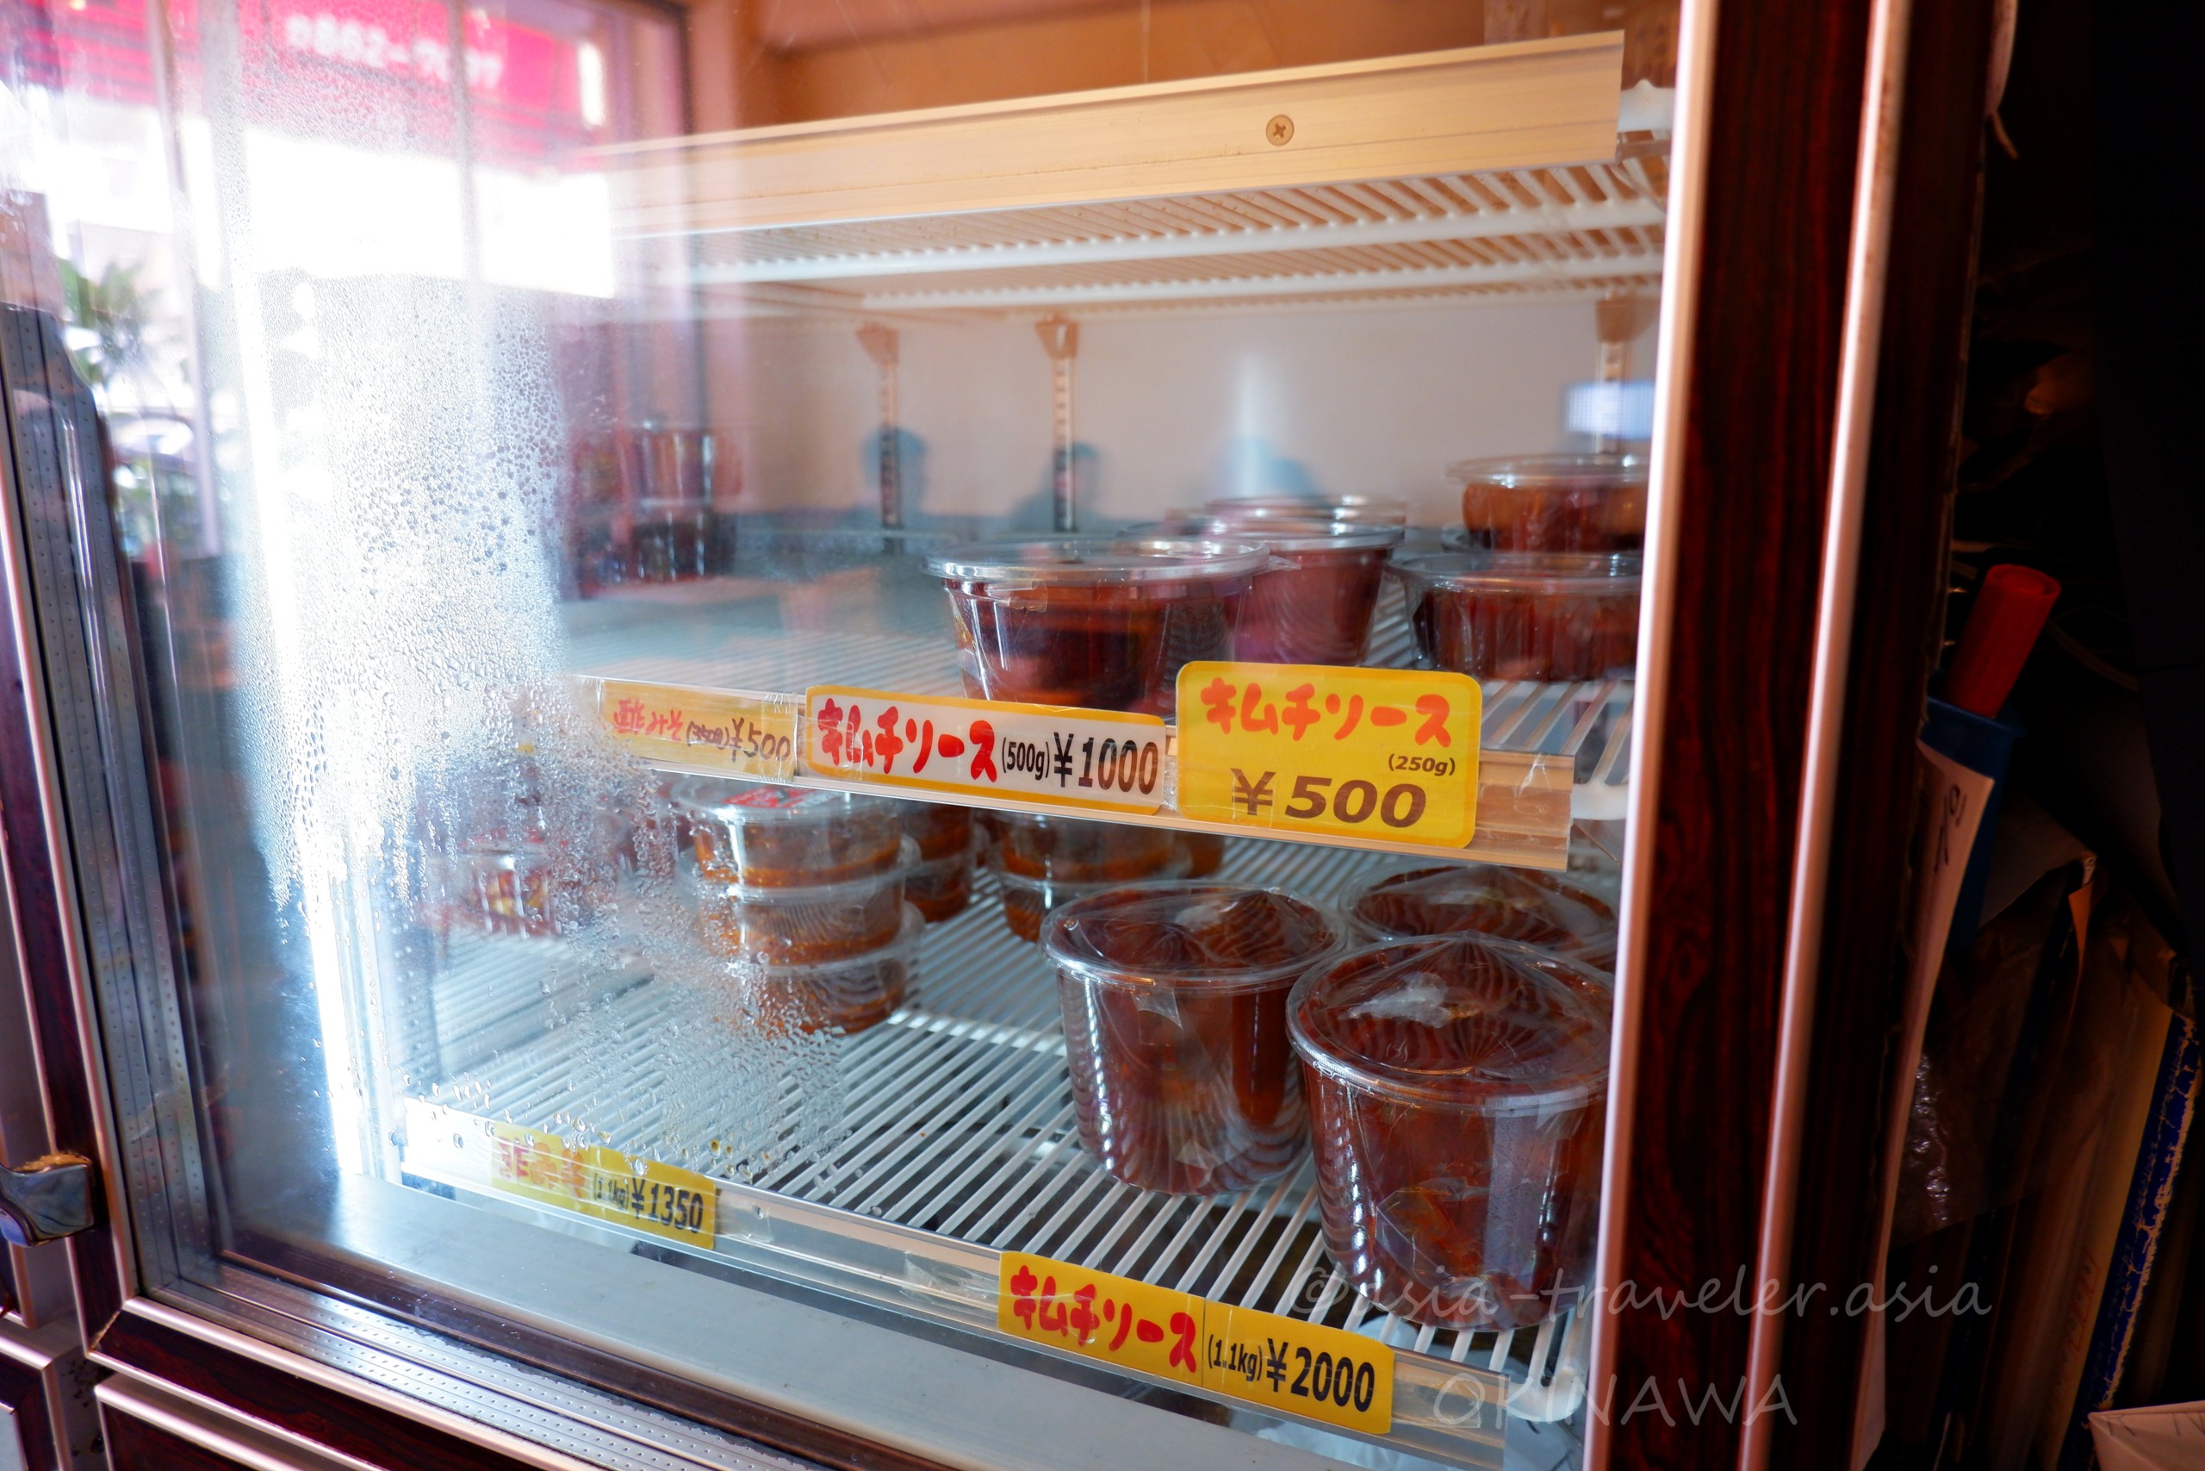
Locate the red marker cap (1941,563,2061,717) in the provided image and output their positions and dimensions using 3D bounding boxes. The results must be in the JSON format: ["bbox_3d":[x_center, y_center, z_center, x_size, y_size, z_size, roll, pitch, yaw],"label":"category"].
[{"bbox_3d":[0.268,-0.025,0.424,0.019,0.048,0.019,24,42,29],"label":"red marker cap"}]

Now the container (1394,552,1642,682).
[{"bbox_3d":[0.186,-0.052,0.592,0.131,0.044,0.131,5,12,24],"label":"container"}]

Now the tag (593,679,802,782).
[{"bbox_3d":[-0.163,-0.002,0.560,0.098,0.034,0.003,5,12,24],"label":"tag"}]

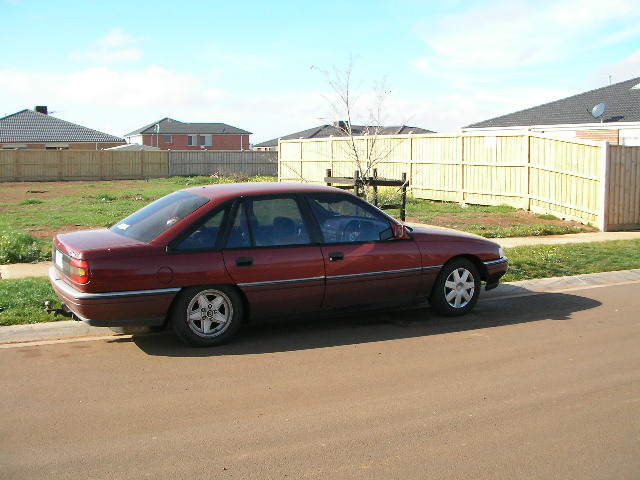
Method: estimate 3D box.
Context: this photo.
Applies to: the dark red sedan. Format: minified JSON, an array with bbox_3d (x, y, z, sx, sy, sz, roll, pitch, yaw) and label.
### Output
[{"bbox_3d":[-0.240,0.105,7.365,4.850,1.400,1.810,-3,8,-27],"label":"dark red sedan"}]

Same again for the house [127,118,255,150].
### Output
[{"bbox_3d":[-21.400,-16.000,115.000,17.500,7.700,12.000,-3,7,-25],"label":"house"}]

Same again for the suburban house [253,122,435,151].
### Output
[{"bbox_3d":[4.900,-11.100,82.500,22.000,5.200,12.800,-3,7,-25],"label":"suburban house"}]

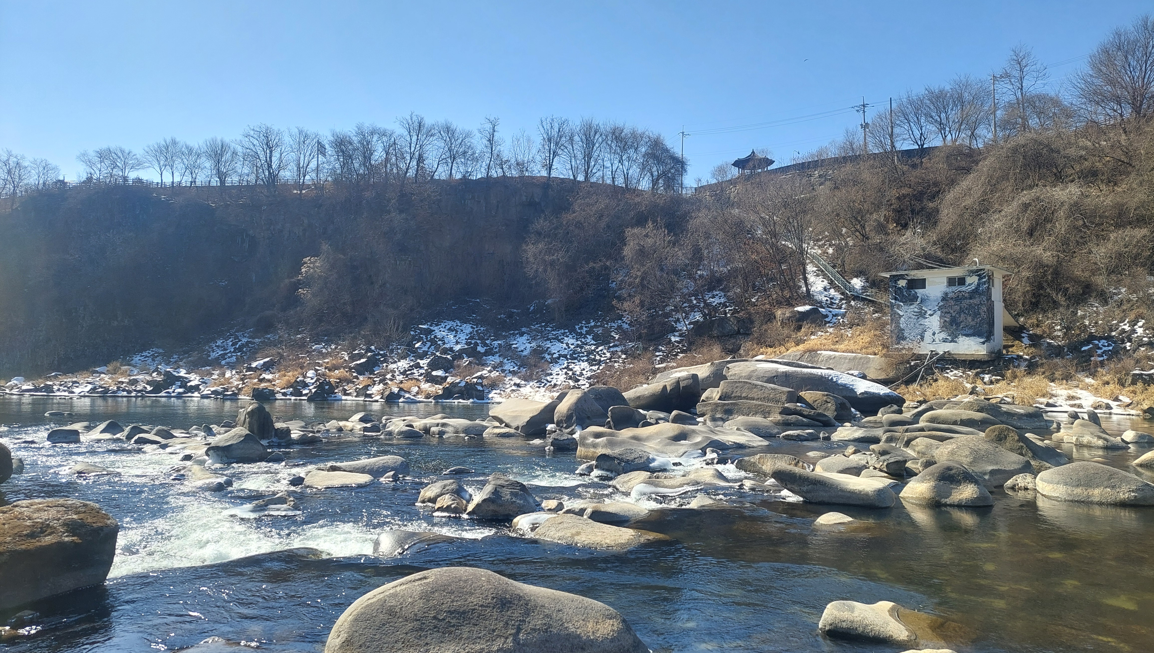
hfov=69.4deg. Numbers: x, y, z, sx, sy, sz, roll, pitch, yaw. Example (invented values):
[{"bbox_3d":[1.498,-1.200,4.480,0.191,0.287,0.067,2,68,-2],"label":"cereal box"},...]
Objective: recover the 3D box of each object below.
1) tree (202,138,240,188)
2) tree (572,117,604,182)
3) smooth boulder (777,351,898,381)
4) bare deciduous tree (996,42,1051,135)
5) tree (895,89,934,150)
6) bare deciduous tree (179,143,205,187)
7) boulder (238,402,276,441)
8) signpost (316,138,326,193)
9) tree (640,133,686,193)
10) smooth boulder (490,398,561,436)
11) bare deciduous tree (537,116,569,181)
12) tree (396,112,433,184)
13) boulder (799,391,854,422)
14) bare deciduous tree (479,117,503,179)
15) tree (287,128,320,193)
[{"bbox_3d":[-66.316,-30.685,155.000,7.000,9.300,6.600,1,-3,0],"label":"tree"},{"bbox_3d":[1.778,-29.048,137.000,5.300,10.900,5.200,1,-3,0],"label":"tree"},{"bbox_3d":[14.877,2.363,48.000,7.000,2.000,3.600,0,-3,14],"label":"smooth boulder"},{"bbox_3d":[48.193,-25.557,90.000,5.744,9.931,5.744,0,-2,0],"label":"bare deciduous tree"},{"bbox_3d":[45.253,-27.746,112.000,5.300,8.200,5.200,1,-3,0],"label":"tree"},{"bbox_3d":[-60.120,-25.314,130.000,3.938,6.891,3.938,0,-2,0],"label":"bare deciduous tree"},{"bbox_3d":[-11.345,3.351,29.500,1.400,1.400,1.200,0,-2,0],"label":"boulder"},{"bbox_3d":[-37.942,-23.848,123.500,0.400,7.800,3.200,0,-2,0],"label":"signpost"},{"bbox_3d":[12.191,-23.232,118.000,6.383,8.553,6.383,0,-2,0],"label":"tree"},{"bbox_3d":[-1.573,2.848,26.200,2.200,1.250,1.700,1,-3,-10],"label":"smooth boulder"},{"bbox_3d":[-3.927,-29.270,137.000,5.400,10.800,5.200,1,-3,0],"label":"bare deciduous tree"},{"bbox_3d":[-23.107,-25.553,119.000,5.149,9.784,5.149,0,-2,0],"label":"tree"},{"bbox_3d":[11.836,3.782,39.500,2.550,1.450,2.000,0,-2,0],"label":"boulder"},{"bbox_3d":[-12.047,-24.909,116.000,3.388,8.533,3.558,0,-2,0],"label":"bare deciduous tree"},{"bbox_3d":[-39.596,-24.085,121.000,4.712,9.555,4.712,0,-2,0],"label":"tree"}]

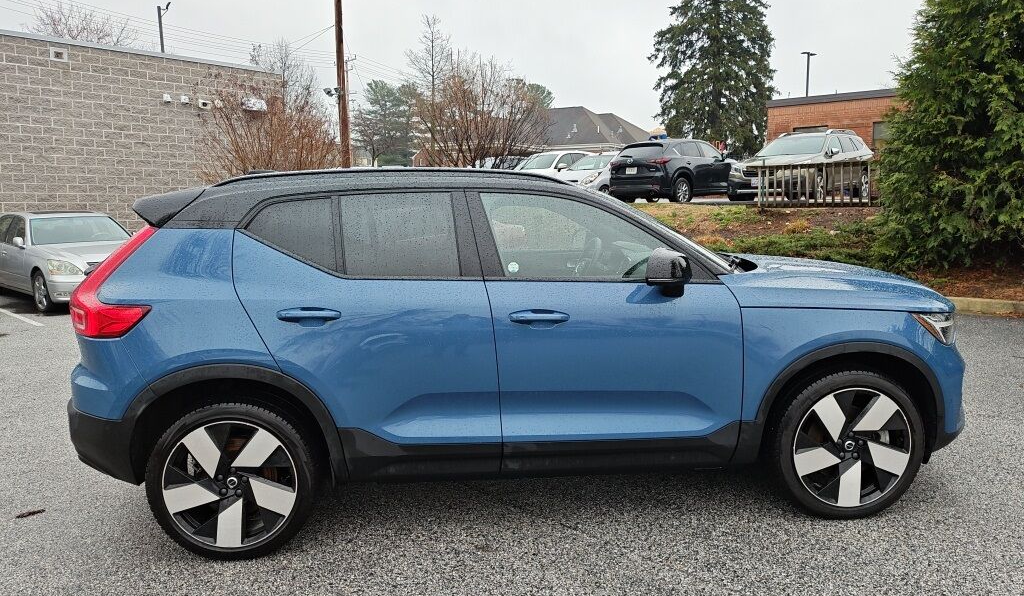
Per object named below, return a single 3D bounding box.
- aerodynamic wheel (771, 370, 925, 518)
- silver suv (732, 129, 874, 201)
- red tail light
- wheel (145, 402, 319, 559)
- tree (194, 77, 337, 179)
[{"bbox_3d":[1.509,0.650,3.404,0.716,0.712,0.240,-2,8,-5],"label":"aerodynamic wheel"},{"bbox_3d":[7.290,-3.214,18.097,1.860,1.680,4.860,7,11,44],"label":"silver suv"},{"bbox_3d":[-1.680,-0.065,3.088,0.400,0.460,0.260,-2,8,-5],"label":"red tail light"},{"bbox_3d":[-1.182,0.759,3.191,0.712,0.708,0.250,-2,8,-5],"label":"wheel"},{"bbox_3d":[-5.539,-3.116,17.013,3.150,3.923,3.000,-1,8,0],"label":"tree"}]

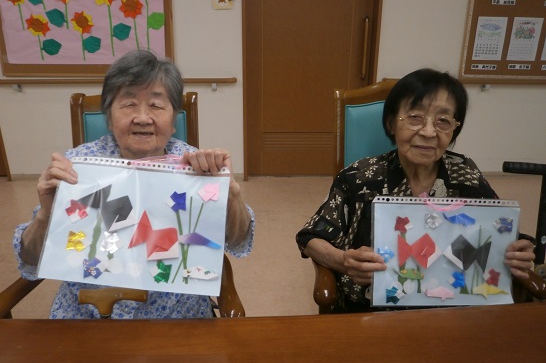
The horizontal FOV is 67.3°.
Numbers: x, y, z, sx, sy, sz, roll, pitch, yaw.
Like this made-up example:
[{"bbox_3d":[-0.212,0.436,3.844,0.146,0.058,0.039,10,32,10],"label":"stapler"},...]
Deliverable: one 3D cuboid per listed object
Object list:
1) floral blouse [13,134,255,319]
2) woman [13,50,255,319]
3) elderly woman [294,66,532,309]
[{"bbox_3d":[-0.285,0.133,1.003,0.480,0.520,0.380,-2,17,-8],"label":"floral blouse"},{"bbox_3d":[-0.280,0.246,0.975,0.480,1.050,0.570,-2,17,-8],"label":"woman"},{"bbox_3d":[0.315,0.238,1.035,0.500,1.040,0.580,3,17,8],"label":"elderly woman"}]

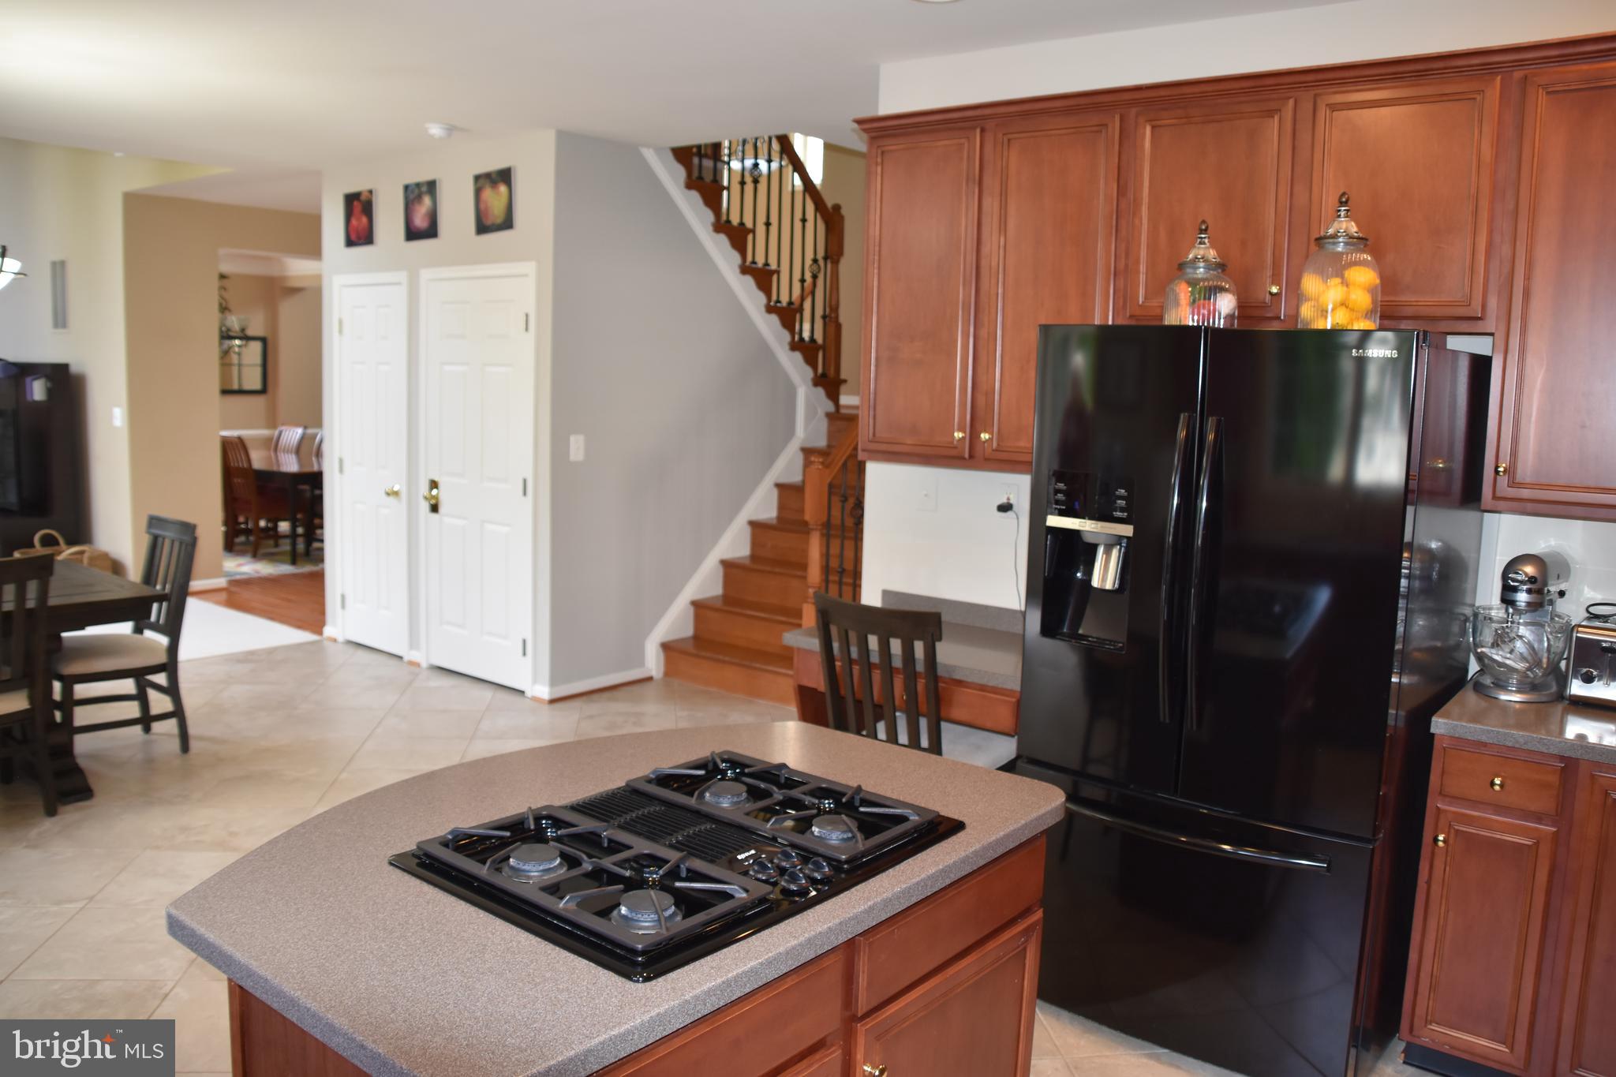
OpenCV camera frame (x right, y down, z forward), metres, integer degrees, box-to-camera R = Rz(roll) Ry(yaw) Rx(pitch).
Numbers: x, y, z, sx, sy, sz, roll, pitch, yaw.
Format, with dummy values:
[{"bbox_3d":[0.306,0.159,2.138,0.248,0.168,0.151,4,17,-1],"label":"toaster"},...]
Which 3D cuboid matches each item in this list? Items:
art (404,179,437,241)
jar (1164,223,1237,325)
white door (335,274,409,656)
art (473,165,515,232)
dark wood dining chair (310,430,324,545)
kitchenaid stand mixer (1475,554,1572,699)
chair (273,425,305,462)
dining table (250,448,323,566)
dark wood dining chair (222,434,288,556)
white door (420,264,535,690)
[{"bbox_3d":[-1.995,-1.693,6.288,0.287,0.288,0.026,8,9,38],"label":"art"},{"bbox_3d":[1.013,-0.663,3.114,0.180,0.302,0.180,2,7,0],"label":"jar"},{"bbox_3d":[-2.438,-0.400,6.806,0.685,2.100,0.070,8,9,38],"label":"white door"},{"bbox_3d":[-1.530,-1.642,5.912,0.300,0.295,0.030,8,9,38],"label":"art"},{"bbox_3d":[-4.715,-0.488,11.340,0.480,1.010,0.560,8,9,38],"label":"dark wood dining chair"},{"bbox_3d":[1.909,0.221,3.201,0.360,0.360,0.250,-5,10,-44],"label":"kitchenaid stand mixer"},{"bbox_3d":[-5.127,-0.581,11.586,0.480,1.030,0.560,8,9,38],"label":"chair"},{"bbox_3d":[-4.748,-0.318,10.726,2.400,0.760,1.080,8,9,38],"label":"dining table"},{"bbox_3d":[-4.703,-0.369,10.425,0.480,1.010,0.560,8,9,38],"label":"dark wood dining chair"},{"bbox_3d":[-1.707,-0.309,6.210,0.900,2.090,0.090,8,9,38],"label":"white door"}]

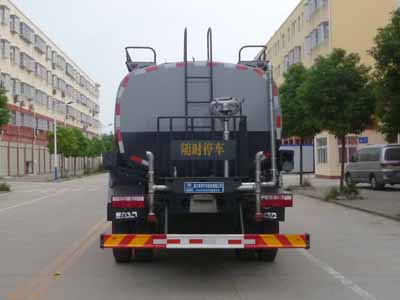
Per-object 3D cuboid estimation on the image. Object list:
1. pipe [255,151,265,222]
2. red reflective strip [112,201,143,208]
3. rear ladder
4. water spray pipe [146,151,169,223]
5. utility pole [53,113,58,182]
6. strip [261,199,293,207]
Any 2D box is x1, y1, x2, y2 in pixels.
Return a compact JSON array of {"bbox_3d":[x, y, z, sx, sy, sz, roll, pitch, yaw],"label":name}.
[{"bbox_3d":[0.704,0.432,3.830,0.115,0.840,0.120,0,-2,-3],"label":"pipe"},{"bbox_3d":[-0.872,0.667,3.950,0.395,0.088,0.040,0,-2,-3],"label":"red reflective strip"},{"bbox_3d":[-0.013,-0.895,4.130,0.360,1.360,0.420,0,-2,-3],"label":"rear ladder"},{"bbox_3d":[-0.503,0.432,3.830,0.250,0.840,0.120,0,-2,-3],"label":"water spray pipe"},{"bbox_3d":[-9.590,-0.146,21.500,0.270,4.400,0.270,0,-2,-3],"label":"utility pole"},{"bbox_3d":[0.947,0.654,3.970,0.395,0.088,0.040,0,-2,-3],"label":"strip"}]

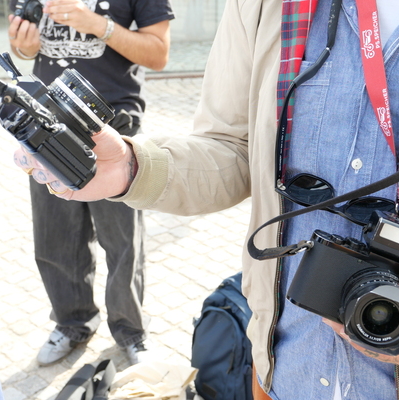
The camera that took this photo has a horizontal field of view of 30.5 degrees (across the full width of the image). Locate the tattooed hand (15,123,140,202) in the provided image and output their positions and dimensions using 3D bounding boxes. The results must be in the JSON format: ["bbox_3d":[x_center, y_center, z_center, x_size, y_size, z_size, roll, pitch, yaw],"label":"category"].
[{"bbox_3d":[-0.123,-0.036,0.720,0.117,0.075,0.090,-4,21,-10],"label":"tattooed hand"}]

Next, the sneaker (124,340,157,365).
[{"bbox_3d":[-0.222,0.517,2.678,0.105,0.115,0.290,-5,22,-12],"label":"sneaker"}]

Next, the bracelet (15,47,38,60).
[{"bbox_3d":[-0.485,-0.416,2.060,0.067,0.018,0.058,5,46,-5],"label":"bracelet"}]

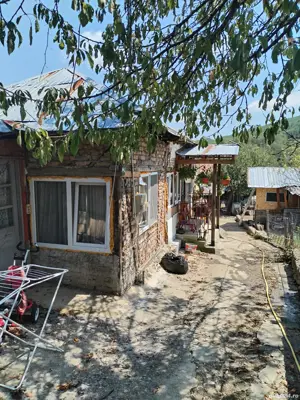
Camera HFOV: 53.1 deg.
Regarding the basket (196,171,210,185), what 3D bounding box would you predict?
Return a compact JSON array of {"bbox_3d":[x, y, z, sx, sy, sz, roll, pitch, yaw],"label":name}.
[{"bbox_3d":[1.514,-0.637,8.500,0.380,0.400,0.380,2,7,18],"label":"basket"}]

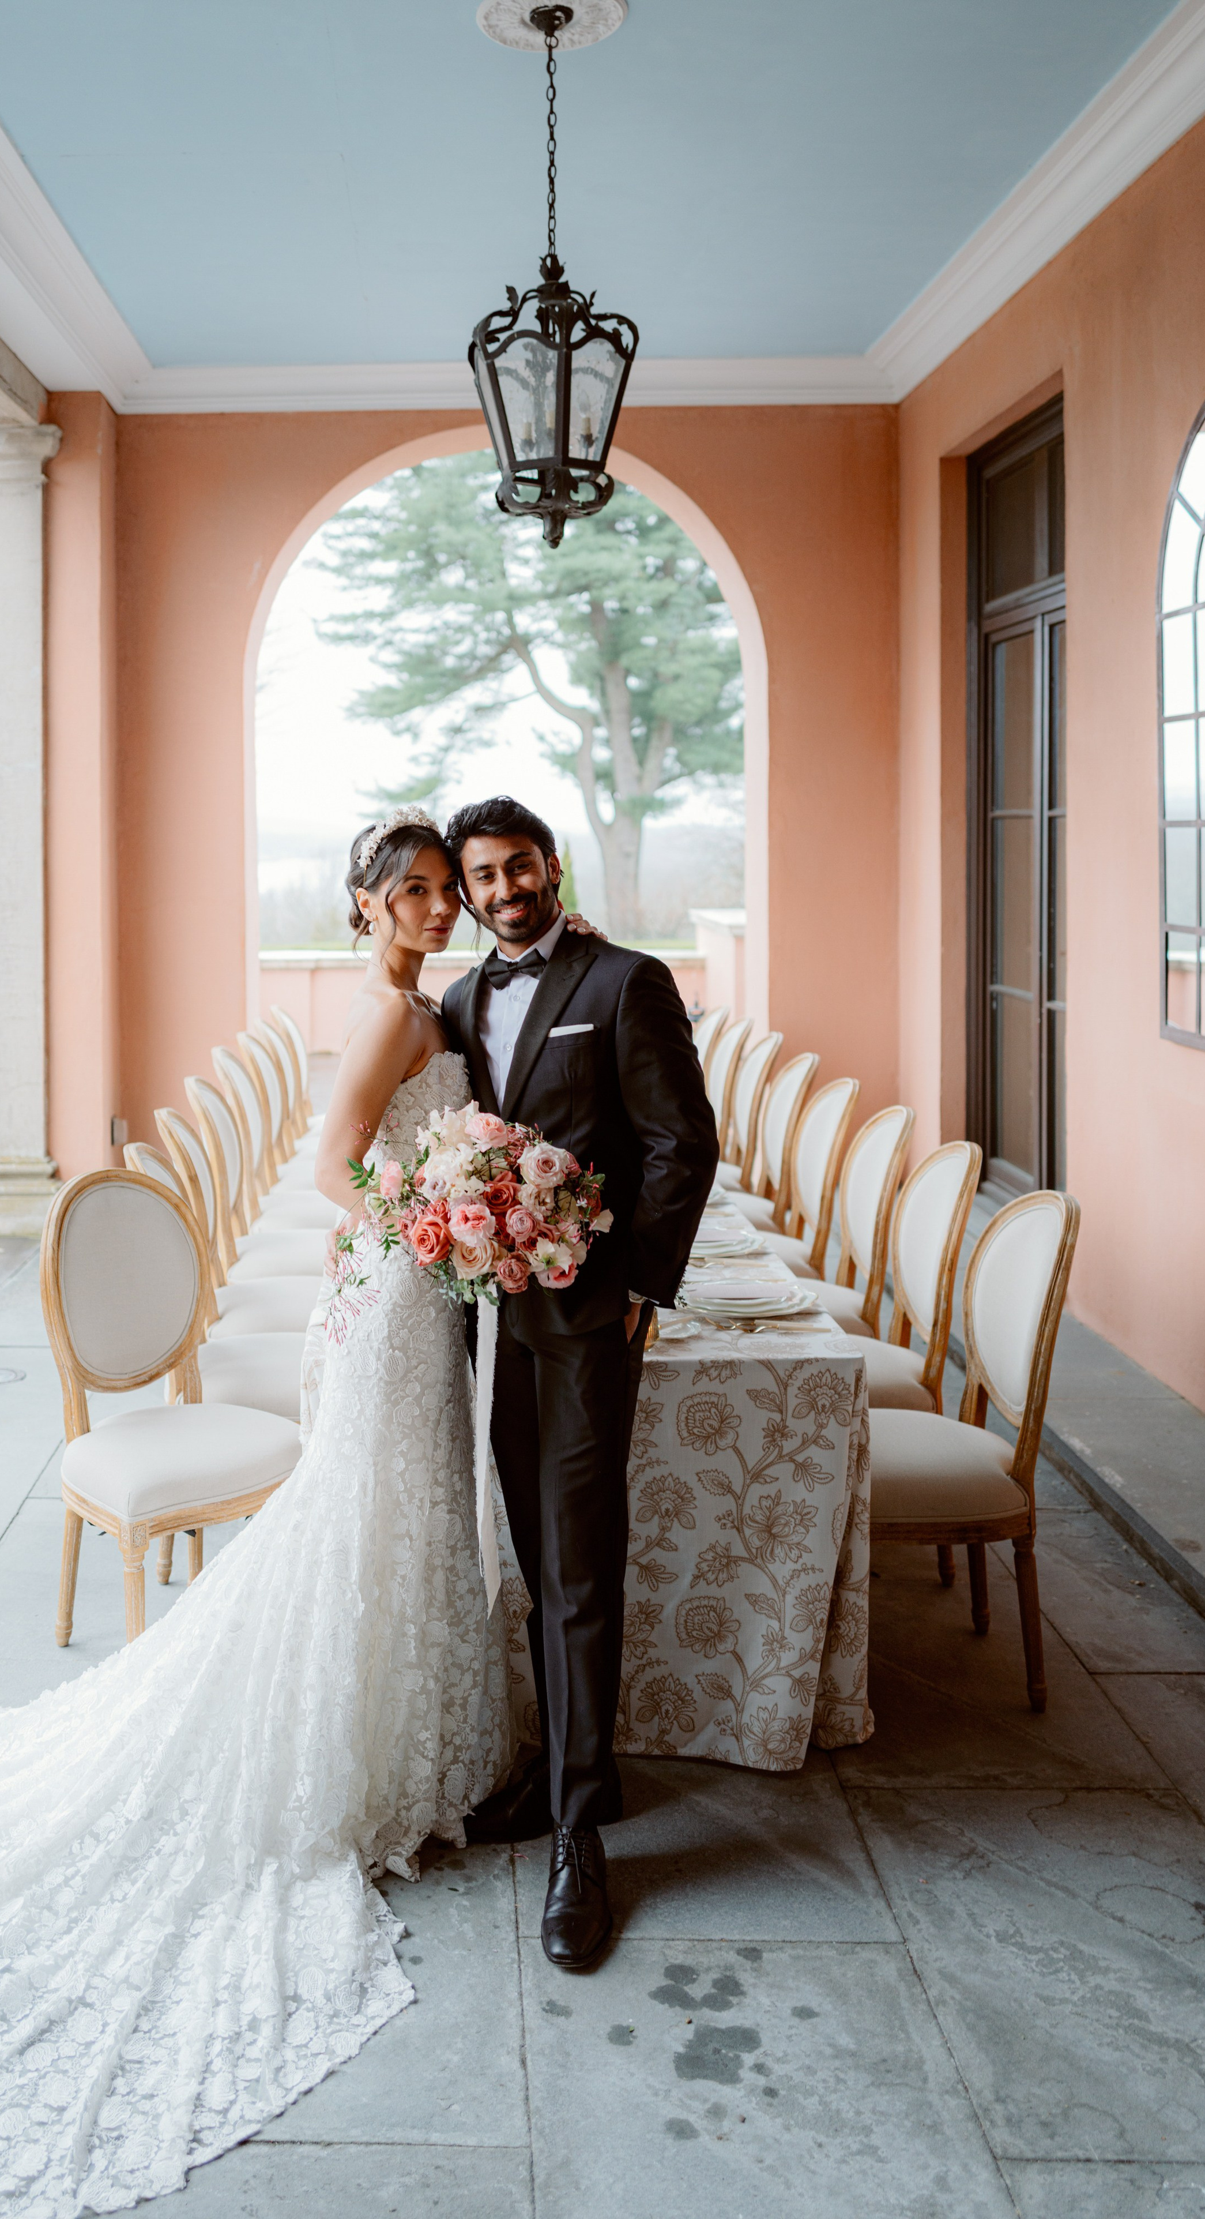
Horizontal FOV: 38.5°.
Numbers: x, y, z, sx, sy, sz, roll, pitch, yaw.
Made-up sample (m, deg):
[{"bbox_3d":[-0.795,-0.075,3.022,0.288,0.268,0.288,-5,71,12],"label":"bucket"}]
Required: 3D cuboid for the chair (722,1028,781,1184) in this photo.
[{"bbox_3d":[0.377,0.217,6.290,0.570,0.980,0.500,0,6,-3],"label":"chair"}]

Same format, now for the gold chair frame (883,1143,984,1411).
[{"bbox_3d":[0.615,0.568,4.070,0.570,0.980,0.500,0,6,-3],"label":"gold chair frame"}]

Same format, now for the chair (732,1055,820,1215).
[{"bbox_3d":[0.440,0.304,5.740,0.570,0.980,0.500,0,6,-3],"label":"chair"}]

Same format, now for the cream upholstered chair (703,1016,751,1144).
[{"bbox_3d":[0.315,0.129,6.850,0.570,0.980,0.500,0,6,-3],"label":"cream upholstered chair"}]

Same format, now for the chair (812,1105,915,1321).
[{"bbox_3d":[0.545,0.478,4.792,0.570,0.970,0.500,-1,7,-6],"label":"chair"}]

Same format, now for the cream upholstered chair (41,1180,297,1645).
[{"bbox_3d":[-0.873,0.650,3.550,0.500,0.980,0.570,-6,8,-43],"label":"cream upholstered chair"}]

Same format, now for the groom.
[{"bbox_3d":[-0.037,0.435,2.820,0.500,1.770,0.400,1,7,12],"label":"groom"}]

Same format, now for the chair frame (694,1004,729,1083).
[{"bbox_3d":[0.239,0.040,7.487,0.570,0.970,0.500,-1,7,-6],"label":"chair frame"}]

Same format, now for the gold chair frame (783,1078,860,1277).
[{"bbox_3d":[0.477,0.392,5.346,0.570,0.970,0.500,-1,7,-6],"label":"gold chair frame"}]

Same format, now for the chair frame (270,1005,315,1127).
[{"bbox_3d":[-1.147,0.041,7.410,0.570,0.980,0.500,0,6,-2],"label":"chair frame"}]

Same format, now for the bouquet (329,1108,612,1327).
[{"bbox_3d":[-0.199,0.162,2.600,0.410,0.340,0.300,1,6,7],"label":"bouquet"}]

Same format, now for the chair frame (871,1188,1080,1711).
[{"bbox_3d":[0.650,0.658,3.500,0.570,0.980,0.500,-1,6,-6],"label":"chair frame"}]

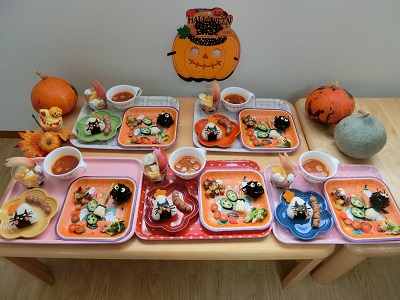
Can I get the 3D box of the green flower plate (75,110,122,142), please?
[{"bbox_3d":[-0.347,-0.076,1.009,0.156,0.026,0.156,1,49,-1],"label":"green flower plate"}]

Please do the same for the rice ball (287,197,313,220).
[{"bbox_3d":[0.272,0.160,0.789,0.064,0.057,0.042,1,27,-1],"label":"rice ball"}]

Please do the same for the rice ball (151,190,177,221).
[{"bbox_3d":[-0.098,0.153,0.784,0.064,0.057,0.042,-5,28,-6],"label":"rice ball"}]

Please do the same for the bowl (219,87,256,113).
[{"bbox_3d":[0.135,-0.174,1.037,0.122,0.055,0.102,-2,50,-3],"label":"bowl"}]

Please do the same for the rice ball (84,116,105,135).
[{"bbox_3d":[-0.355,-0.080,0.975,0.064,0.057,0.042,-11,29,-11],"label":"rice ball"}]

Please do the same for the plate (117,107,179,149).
[{"bbox_3d":[-0.178,-0.080,1.019,0.199,0.020,0.199,1,49,-1],"label":"plate"}]

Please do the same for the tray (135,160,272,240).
[{"bbox_3d":[0.011,0.134,0.804,0.350,0.019,0.246,0,50,-1],"label":"tray"}]

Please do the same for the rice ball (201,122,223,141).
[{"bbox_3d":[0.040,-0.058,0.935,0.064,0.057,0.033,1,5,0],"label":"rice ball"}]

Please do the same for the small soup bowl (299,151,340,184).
[{"bbox_3d":[0.346,0.058,0.846,0.122,0.055,0.102,-7,50,-7],"label":"small soup bowl"}]

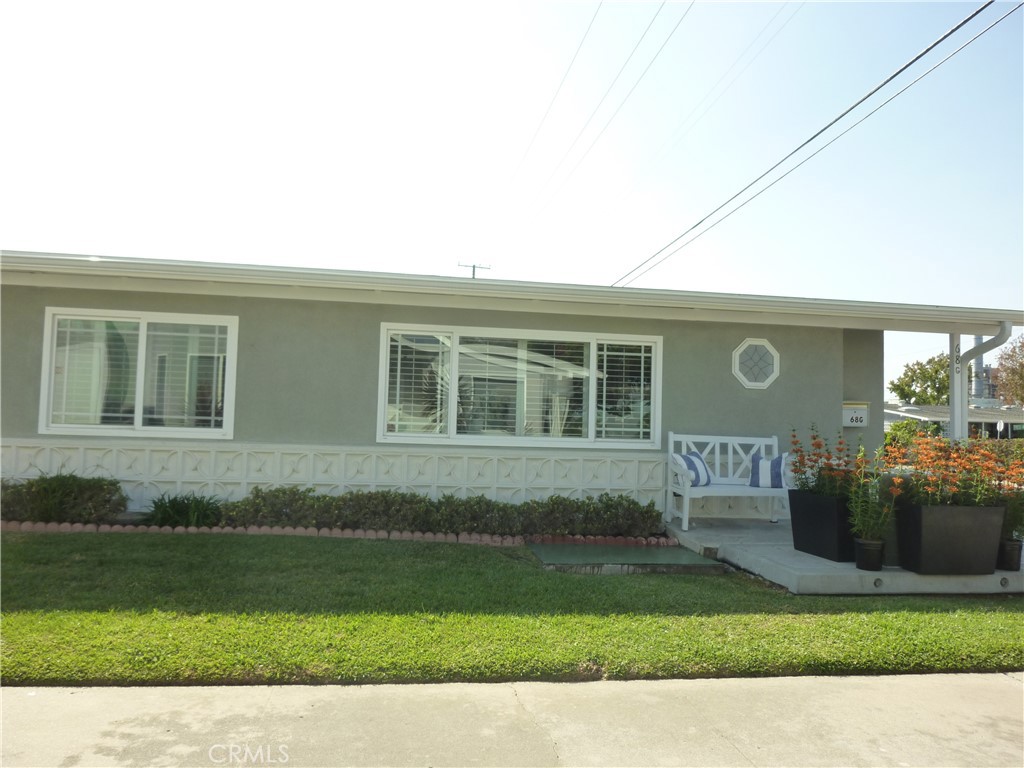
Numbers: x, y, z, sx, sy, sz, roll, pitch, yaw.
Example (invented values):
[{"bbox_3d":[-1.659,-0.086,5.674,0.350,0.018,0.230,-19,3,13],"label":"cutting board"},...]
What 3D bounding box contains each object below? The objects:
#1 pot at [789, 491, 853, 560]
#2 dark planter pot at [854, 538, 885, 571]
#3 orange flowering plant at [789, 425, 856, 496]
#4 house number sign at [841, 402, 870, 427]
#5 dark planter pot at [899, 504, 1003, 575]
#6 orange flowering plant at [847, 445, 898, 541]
[{"bbox_3d":[2.489,1.112,5.841,0.290,0.480,0.640,2,-3,-7],"label":"pot"},{"bbox_3d":[2.556,1.214,5.283,0.220,0.220,0.220,2,-3,0],"label":"dark planter pot"},{"bbox_3d":[2.522,0.614,5.871,0.380,0.580,0.580,2,-3,-7],"label":"orange flowering plant"},{"bbox_3d":[4.064,0.360,8.723,0.310,0.295,0.130,2,-3,-7],"label":"house number sign"},{"bbox_3d":[3.127,1.100,5.294,0.645,0.480,0.290,2,-3,-7],"label":"dark planter pot"},{"bbox_3d":[2.588,0.779,5.309,0.340,0.660,0.320,2,-3,-7],"label":"orange flowering plant"}]

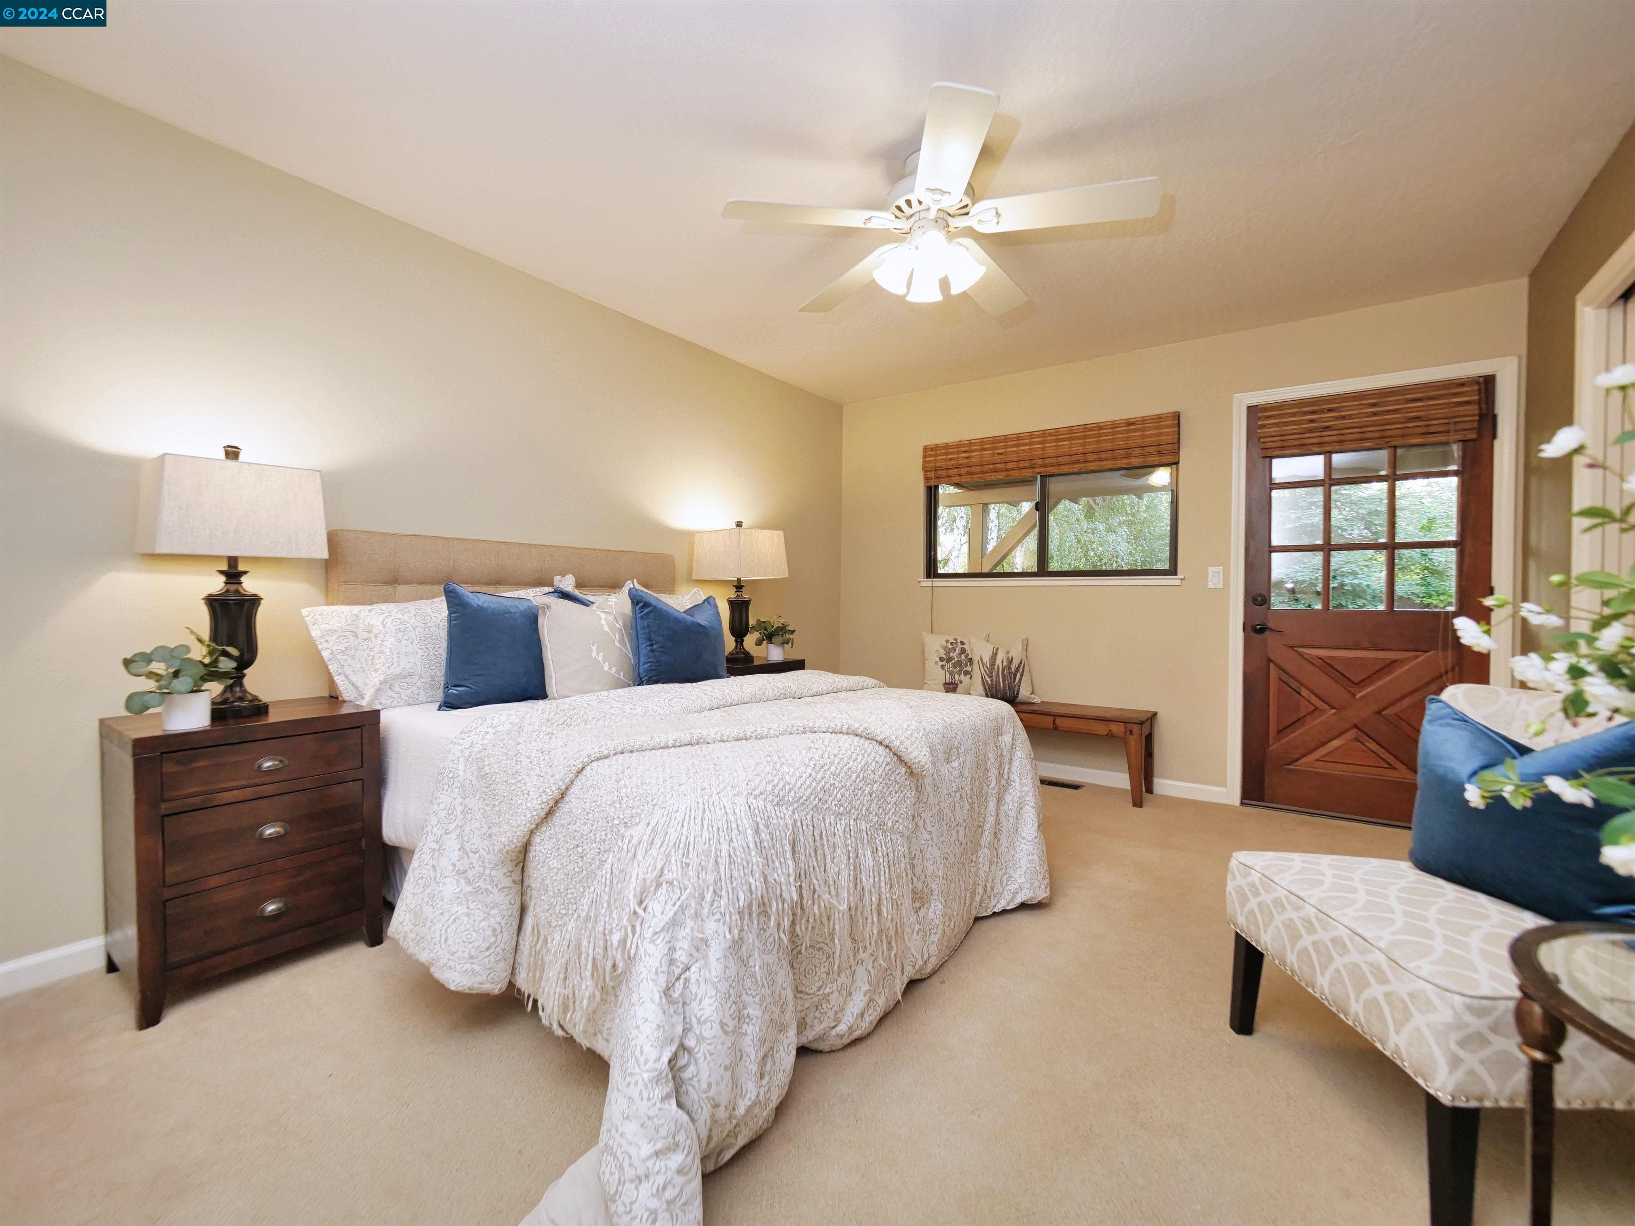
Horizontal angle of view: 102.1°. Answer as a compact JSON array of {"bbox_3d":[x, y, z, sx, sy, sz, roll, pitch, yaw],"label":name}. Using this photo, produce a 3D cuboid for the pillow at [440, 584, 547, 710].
[{"bbox_3d":[-1.097,0.111,2.285,0.150,0.410,0.400,-11,-6,41],"label":"pillow"}]

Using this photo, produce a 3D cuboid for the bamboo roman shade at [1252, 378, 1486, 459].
[{"bbox_3d":[2.558,-0.899,3.112,0.813,0.267,0.070,2,2,36],"label":"bamboo roman shade"}]

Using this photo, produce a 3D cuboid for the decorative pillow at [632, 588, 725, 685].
[{"bbox_3d":[-0.591,0.123,2.820,0.160,0.420,0.450,-14,-8,41],"label":"decorative pillow"}]

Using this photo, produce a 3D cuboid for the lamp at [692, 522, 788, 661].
[{"bbox_3d":[-0.422,-0.117,3.623,0.330,0.760,0.390,2,2,36],"label":"lamp"}]

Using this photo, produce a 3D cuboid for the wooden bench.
[{"bbox_3d":[1.159,0.753,3.895,1.465,0.436,0.330,2,2,36],"label":"wooden bench"}]

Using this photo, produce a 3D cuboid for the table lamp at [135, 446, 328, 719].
[{"bbox_3d":[-1.667,-0.090,1.896,0.257,0.770,0.368,2,2,36],"label":"table lamp"}]

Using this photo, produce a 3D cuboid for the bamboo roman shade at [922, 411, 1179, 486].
[{"bbox_3d":[1.329,-0.957,3.986,1.507,0.272,0.080,2,2,36],"label":"bamboo roman shade"}]

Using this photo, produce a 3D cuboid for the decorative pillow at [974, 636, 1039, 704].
[{"bbox_3d":[1.127,0.351,3.954,0.410,0.400,0.150,1,-11,22],"label":"decorative pillow"}]

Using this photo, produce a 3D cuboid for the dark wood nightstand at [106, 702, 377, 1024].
[{"bbox_3d":[-1.658,0.649,1.930,0.430,0.709,0.530,2,2,37],"label":"dark wood nightstand"}]

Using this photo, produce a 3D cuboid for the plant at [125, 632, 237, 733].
[{"bbox_3d":[-1.653,0.171,1.720,0.195,0.260,0.215,2,2,36],"label":"plant"}]

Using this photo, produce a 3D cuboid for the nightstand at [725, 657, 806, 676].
[{"bbox_3d":[-0.401,0.624,3.671,0.420,0.724,0.540,2,2,36],"label":"nightstand"}]

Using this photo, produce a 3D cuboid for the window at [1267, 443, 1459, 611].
[{"bbox_3d":[2.589,-0.456,3.163,0.705,0.893,0.050,2,2,36],"label":"window"}]

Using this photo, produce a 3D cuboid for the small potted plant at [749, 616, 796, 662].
[{"bbox_3d":[-0.249,0.146,3.630,0.205,0.250,0.225,2,2,36],"label":"small potted plant"}]

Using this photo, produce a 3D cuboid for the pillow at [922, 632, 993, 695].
[{"bbox_3d":[0.889,0.327,4.233,0.450,0.430,0.140,2,-12,36],"label":"pillow"}]

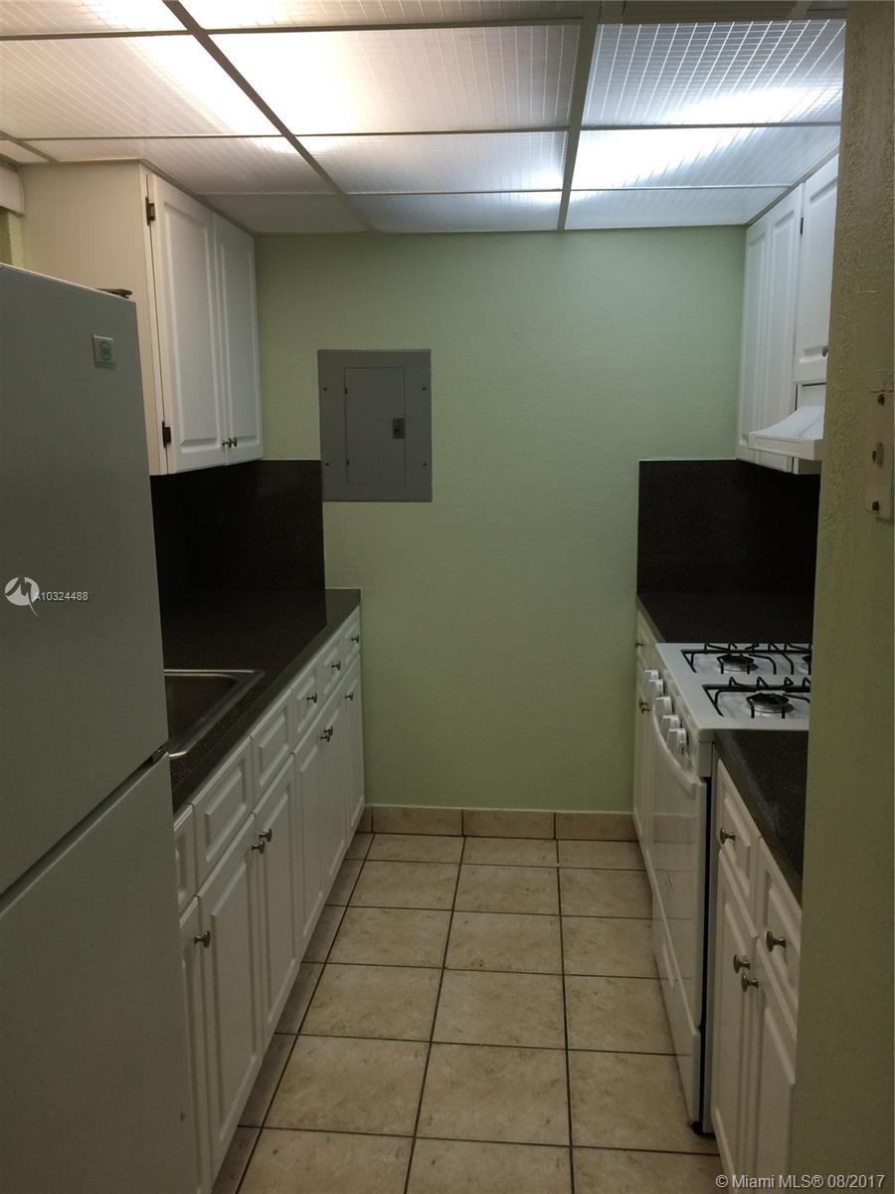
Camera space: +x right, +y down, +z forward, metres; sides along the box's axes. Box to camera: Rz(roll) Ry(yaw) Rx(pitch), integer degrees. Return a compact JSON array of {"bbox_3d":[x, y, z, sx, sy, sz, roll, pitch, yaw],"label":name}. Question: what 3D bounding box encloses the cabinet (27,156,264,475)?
[{"bbox_3d":[-0.832,-0.759,2.944,0.299,0.745,0.969,1,10,5],"label":"cabinet"}]

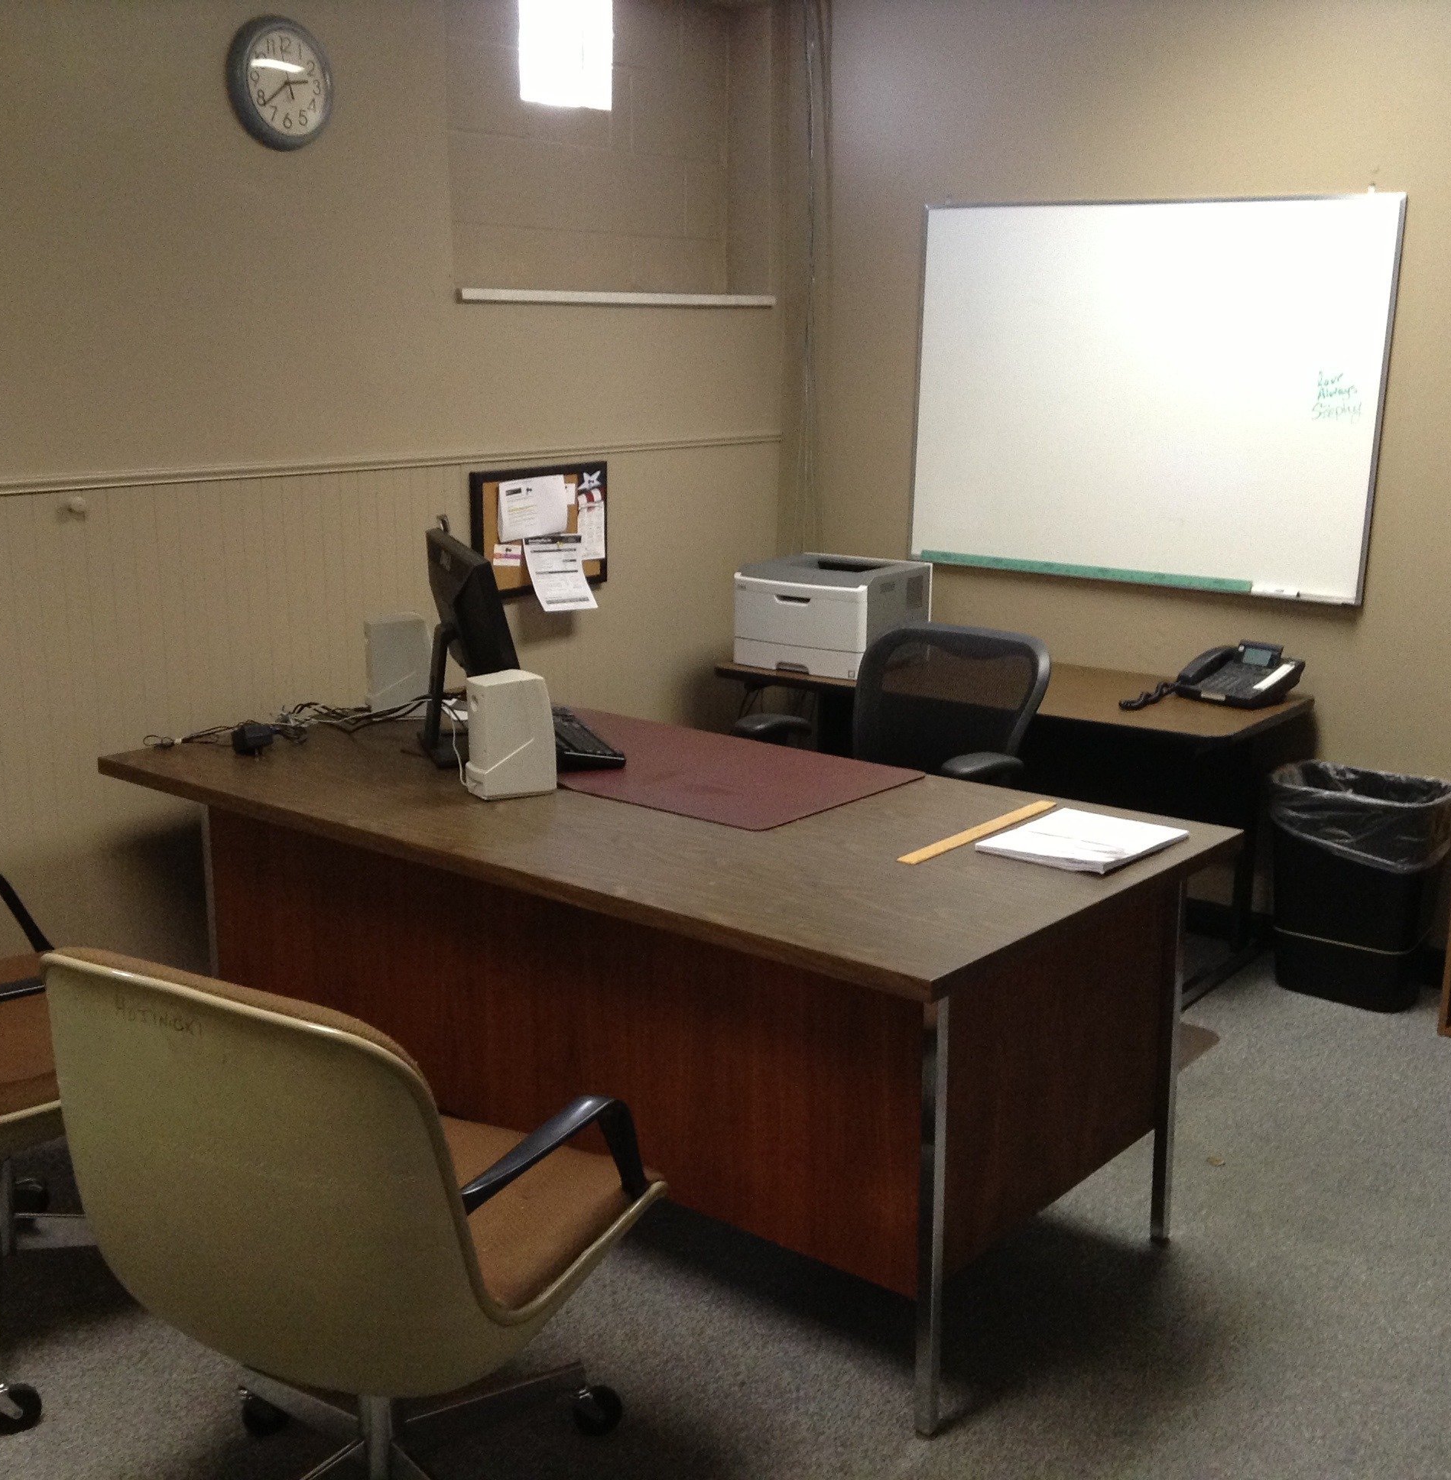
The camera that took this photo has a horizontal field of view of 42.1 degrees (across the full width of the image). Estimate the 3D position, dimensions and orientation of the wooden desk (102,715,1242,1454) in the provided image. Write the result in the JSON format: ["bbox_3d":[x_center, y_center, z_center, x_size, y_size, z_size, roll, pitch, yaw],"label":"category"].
[{"bbox_3d":[-0.151,0.444,3.286,1.756,0.730,0.933,11,16,37],"label":"wooden desk"}]

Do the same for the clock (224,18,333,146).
[{"bbox_3d":[-0.857,-1.279,3.665,0.045,0.250,0.250,10,16,35],"label":"clock"}]

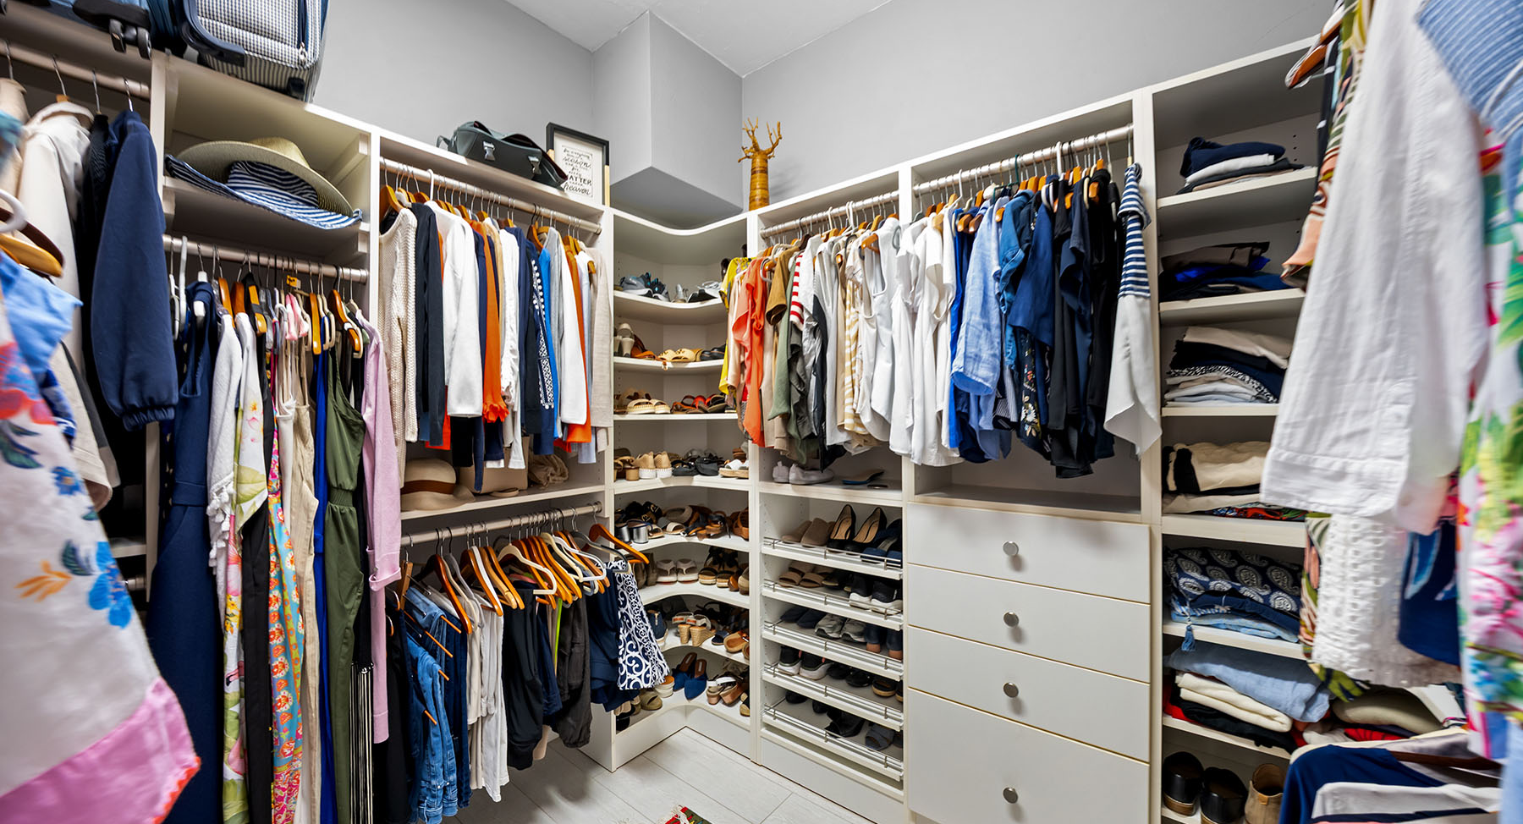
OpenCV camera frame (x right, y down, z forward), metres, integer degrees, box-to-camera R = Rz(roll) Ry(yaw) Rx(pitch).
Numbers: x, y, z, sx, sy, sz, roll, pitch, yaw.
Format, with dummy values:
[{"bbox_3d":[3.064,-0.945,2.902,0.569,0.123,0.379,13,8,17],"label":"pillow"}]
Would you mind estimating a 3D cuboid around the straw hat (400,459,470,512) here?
[{"bbox_3d":[-1.082,0.219,1.606,0.340,0.120,0.340,-1,-1,42],"label":"straw hat"}]

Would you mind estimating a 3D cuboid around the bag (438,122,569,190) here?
[{"bbox_3d":[-0.859,-0.863,1.710,0.175,0.168,0.385,-1,-1,41],"label":"bag"}]

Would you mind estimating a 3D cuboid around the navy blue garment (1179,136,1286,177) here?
[{"bbox_3d":[1.176,-0.614,1.284,0.190,0.085,0.260,-1,-1,37],"label":"navy blue garment"}]

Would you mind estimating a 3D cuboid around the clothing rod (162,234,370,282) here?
[{"bbox_3d":[-1.218,-0.382,1.276,0.032,0.032,0.366,-1,-1,42],"label":"clothing rod"}]

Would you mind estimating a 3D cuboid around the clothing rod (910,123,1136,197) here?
[{"bbox_3d":[0.733,-0.721,1.473,0.570,0.032,0.030,-1,-1,38],"label":"clothing rod"}]

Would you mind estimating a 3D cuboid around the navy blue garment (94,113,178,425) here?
[{"bbox_3d":[-1.370,-0.312,1.104,0.460,0.697,0.130,-1,-1,42],"label":"navy blue garment"}]

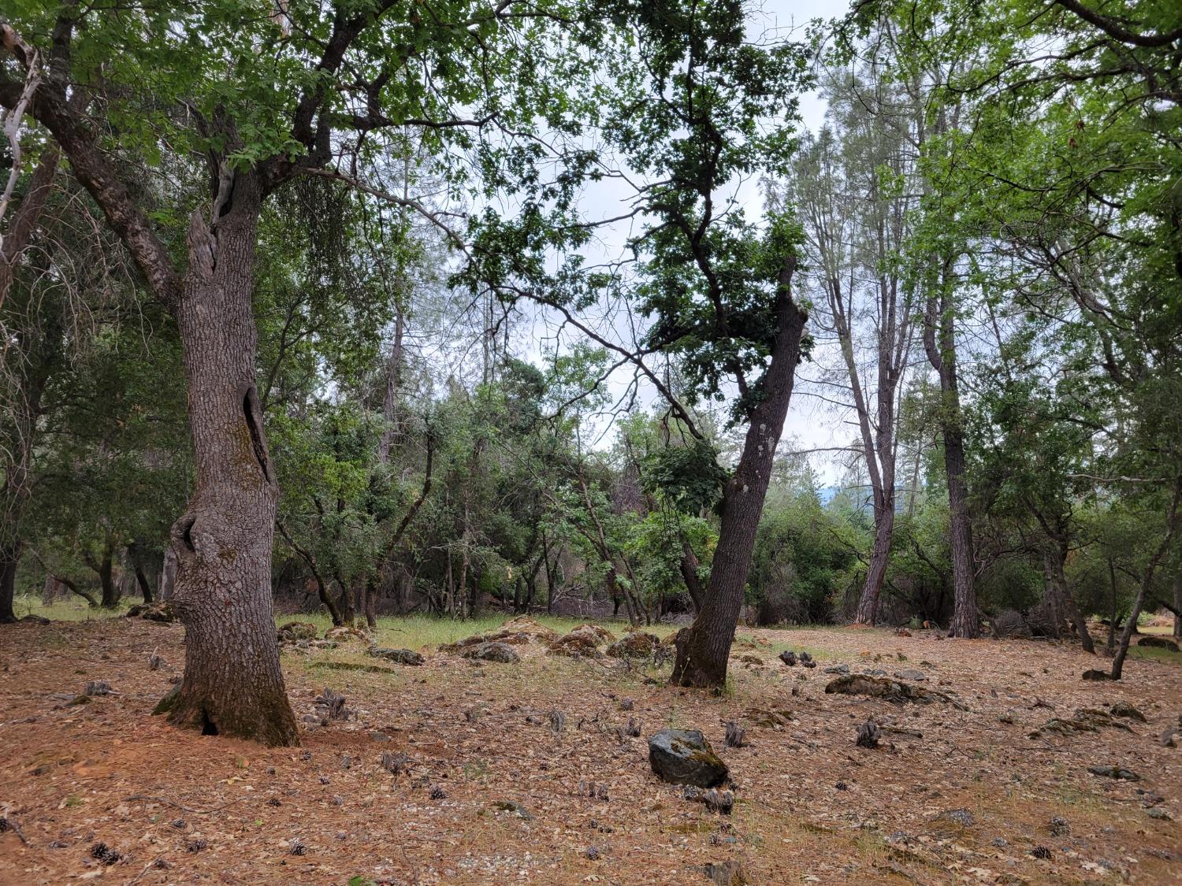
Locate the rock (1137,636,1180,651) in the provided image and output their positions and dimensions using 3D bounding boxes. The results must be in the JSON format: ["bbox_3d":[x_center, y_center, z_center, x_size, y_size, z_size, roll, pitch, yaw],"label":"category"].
[{"bbox_3d":[9.268,3.280,14.500,0.630,0.220,0.450,-3,-6,28],"label":"rock"}]

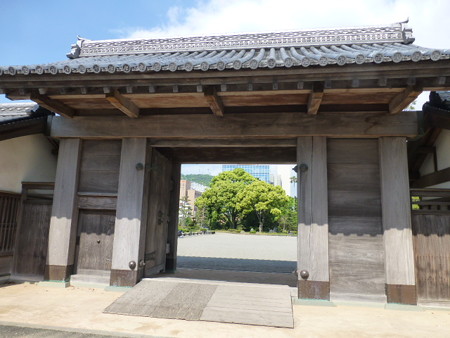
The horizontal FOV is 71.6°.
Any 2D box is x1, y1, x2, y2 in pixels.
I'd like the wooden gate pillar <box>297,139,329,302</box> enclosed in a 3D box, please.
[{"bbox_3d":[1.872,0.994,6.734,0.605,3.338,0.500,0,-9,9],"label":"wooden gate pillar"}]

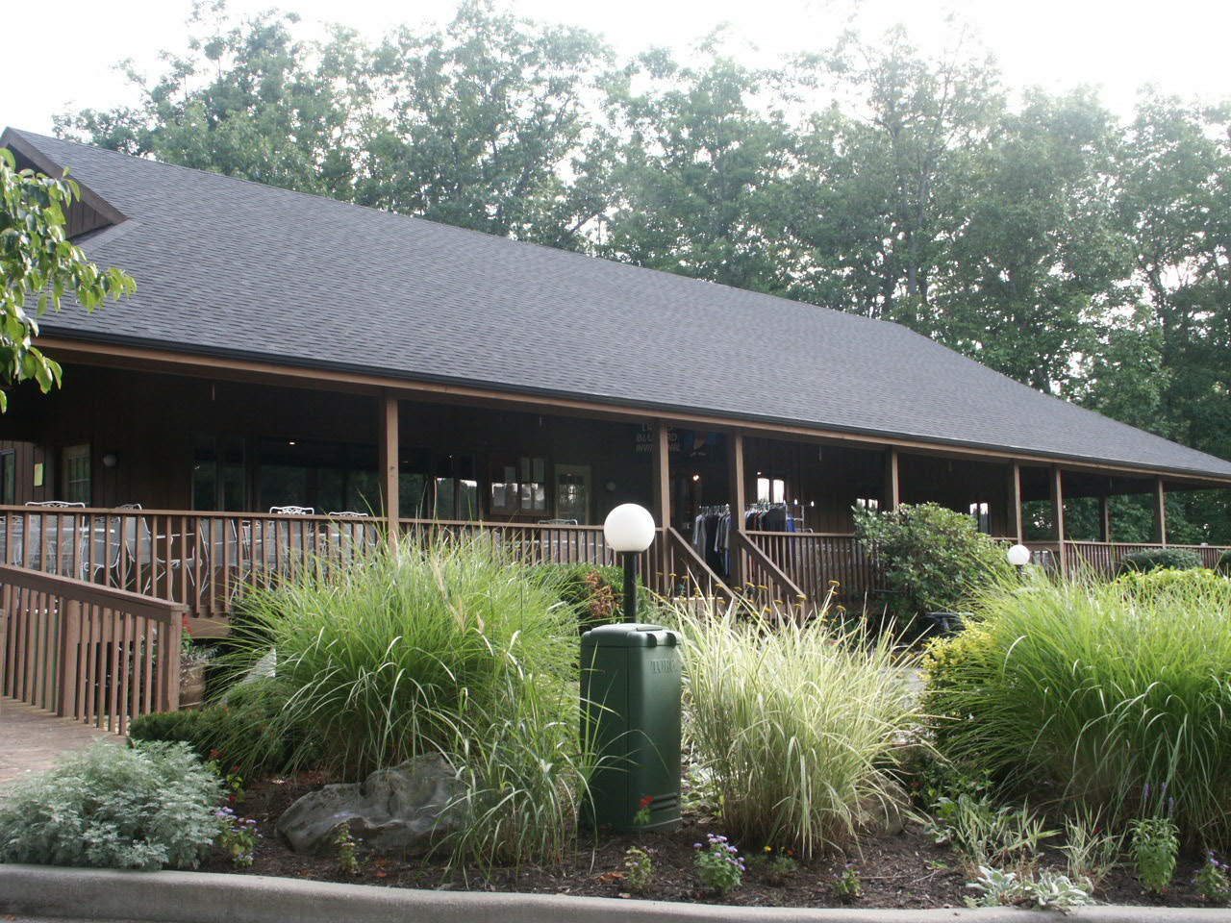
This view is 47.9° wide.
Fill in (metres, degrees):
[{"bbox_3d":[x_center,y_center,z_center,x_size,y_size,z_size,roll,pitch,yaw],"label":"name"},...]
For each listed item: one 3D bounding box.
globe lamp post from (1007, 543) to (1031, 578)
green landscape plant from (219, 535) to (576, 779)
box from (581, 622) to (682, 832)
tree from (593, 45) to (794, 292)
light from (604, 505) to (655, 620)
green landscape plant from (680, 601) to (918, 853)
[{"bbox_3d":[5.498,1.960,18.788,0.310,1.670,0.310,-1,-6,0],"label":"globe lamp post"},{"bbox_3d":[-1.277,1.123,8.131,2.000,1.360,1.800,-1,-6,0],"label":"green landscape plant"},{"bbox_3d":[0.072,1.237,6.509,0.375,0.960,0.375,-5,-7,38],"label":"box"},{"bbox_3d":[2.709,-4.246,45.650,7.000,19.500,7.000,-1,-6,0],"label":"tree"},{"bbox_3d":[0.101,1.024,8.289,0.310,1.560,0.310,-1,-6,0],"label":"light"},{"bbox_3d":[0.813,1.169,6.263,1.080,1.060,1.020,-1,-6,0],"label":"green landscape plant"}]

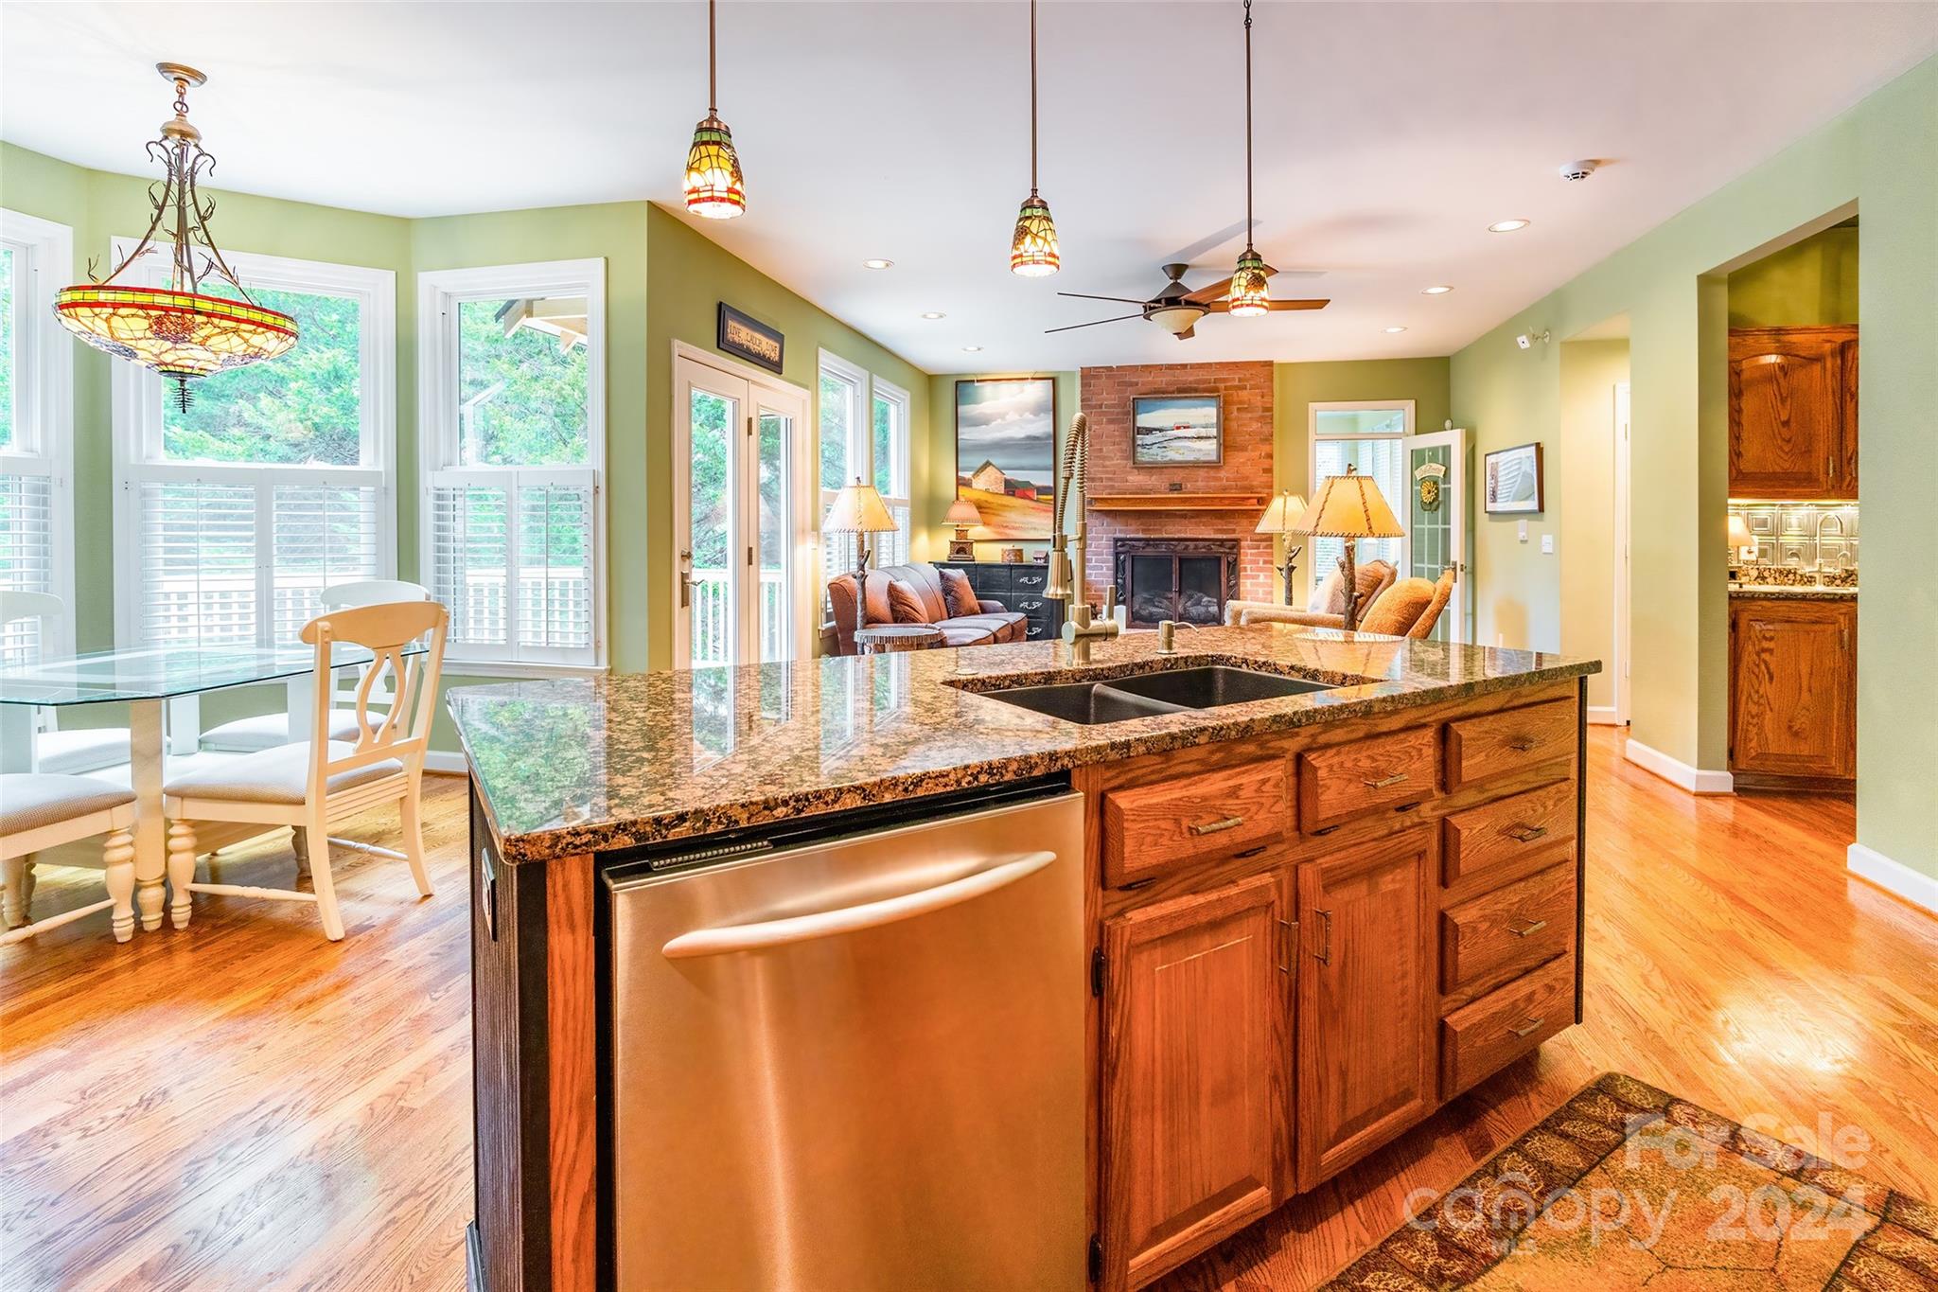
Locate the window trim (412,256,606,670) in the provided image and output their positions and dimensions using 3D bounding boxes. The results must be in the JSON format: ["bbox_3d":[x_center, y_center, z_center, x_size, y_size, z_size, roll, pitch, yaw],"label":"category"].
[{"bbox_3d":[-2.144,-0.837,4.062,0.970,1.890,0.140,1,4,10],"label":"window trim"}]

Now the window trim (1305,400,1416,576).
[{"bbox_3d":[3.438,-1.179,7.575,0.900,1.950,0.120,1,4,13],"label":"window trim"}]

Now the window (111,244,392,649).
[{"bbox_3d":[-3.173,-0.809,3.871,1.020,1.880,0.140,-2,5,-29],"label":"window"}]

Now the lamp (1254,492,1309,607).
[{"bbox_3d":[2.308,-0.395,6.250,0.460,1.450,0.460,0,5,0],"label":"lamp"}]

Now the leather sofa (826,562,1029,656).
[{"bbox_3d":[-0.200,-0.124,6.380,0.940,0.880,2.050,1,5,14],"label":"leather sofa"}]

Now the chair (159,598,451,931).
[{"bbox_3d":[-2.128,0.359,2.762,0.660,1.000,0.510,1,4,13],"label":"chair"}]

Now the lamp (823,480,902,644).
[{"bbox_3d":[-0.663,-0.289,5.350,0.470,1.510,0.470,0,5,0],"label":"lamp"}]

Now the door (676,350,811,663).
[{"bbox_3d":[-1.250,-0.499,4.894,0.120,2.140,1.630,1,4,13],"label":"door"}]

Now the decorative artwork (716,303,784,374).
[{"bbox_3d":[-1.257,-1.780,5.000,0.040,0.250,0.760,1,5,14],"label":"decorative artwork"}]

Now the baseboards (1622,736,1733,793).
[{"bbox_3d":[3.475,0.576,4.240,0.150,0.110,0.640,1,5,14],"label":"baseboards"}]

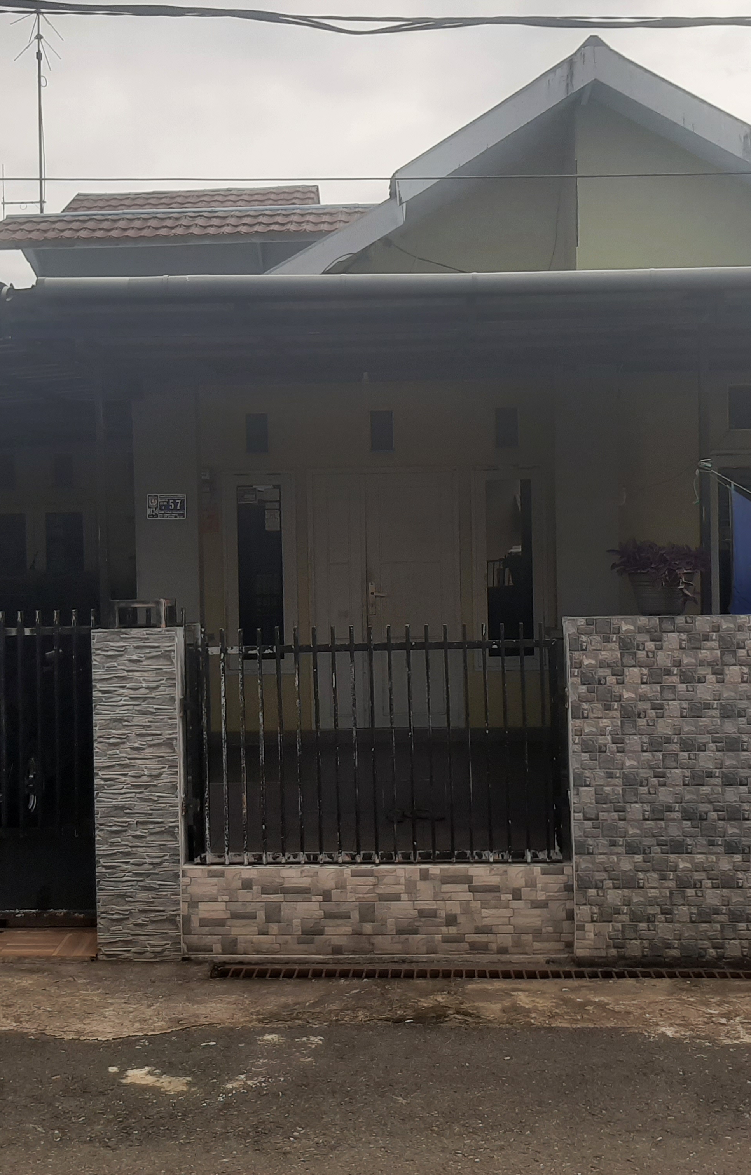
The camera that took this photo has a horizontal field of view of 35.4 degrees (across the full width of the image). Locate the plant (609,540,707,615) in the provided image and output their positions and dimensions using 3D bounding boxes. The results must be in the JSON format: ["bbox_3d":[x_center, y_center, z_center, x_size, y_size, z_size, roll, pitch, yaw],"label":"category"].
[{"bbox_3d":[1.278,-0.044,5.330,0.420,0.335,0.380,-1,1,2],"label":"plant"}]

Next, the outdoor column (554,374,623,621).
[{"bbox_3d":[1.617,-0.233,9.050,0.500,2.750,0.400,-1,1,2],"label":"outdoor column"}]

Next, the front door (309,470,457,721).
[{"bbox_3d":[0.086,0.096,9.700,1.230,2.110,0.100,-1,1,2],"label":"front door"}]

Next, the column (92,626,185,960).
[{"bbox_3d":[-1.064,0.933,5.530,0.400,1.510,0.380,-1,1,2],"label":"column"}]

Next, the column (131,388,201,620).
[{"bbox_3d":[-1.589,-0.166,9.170,0.490,2.720,0.380,-1,1,2],"label":"column"}]

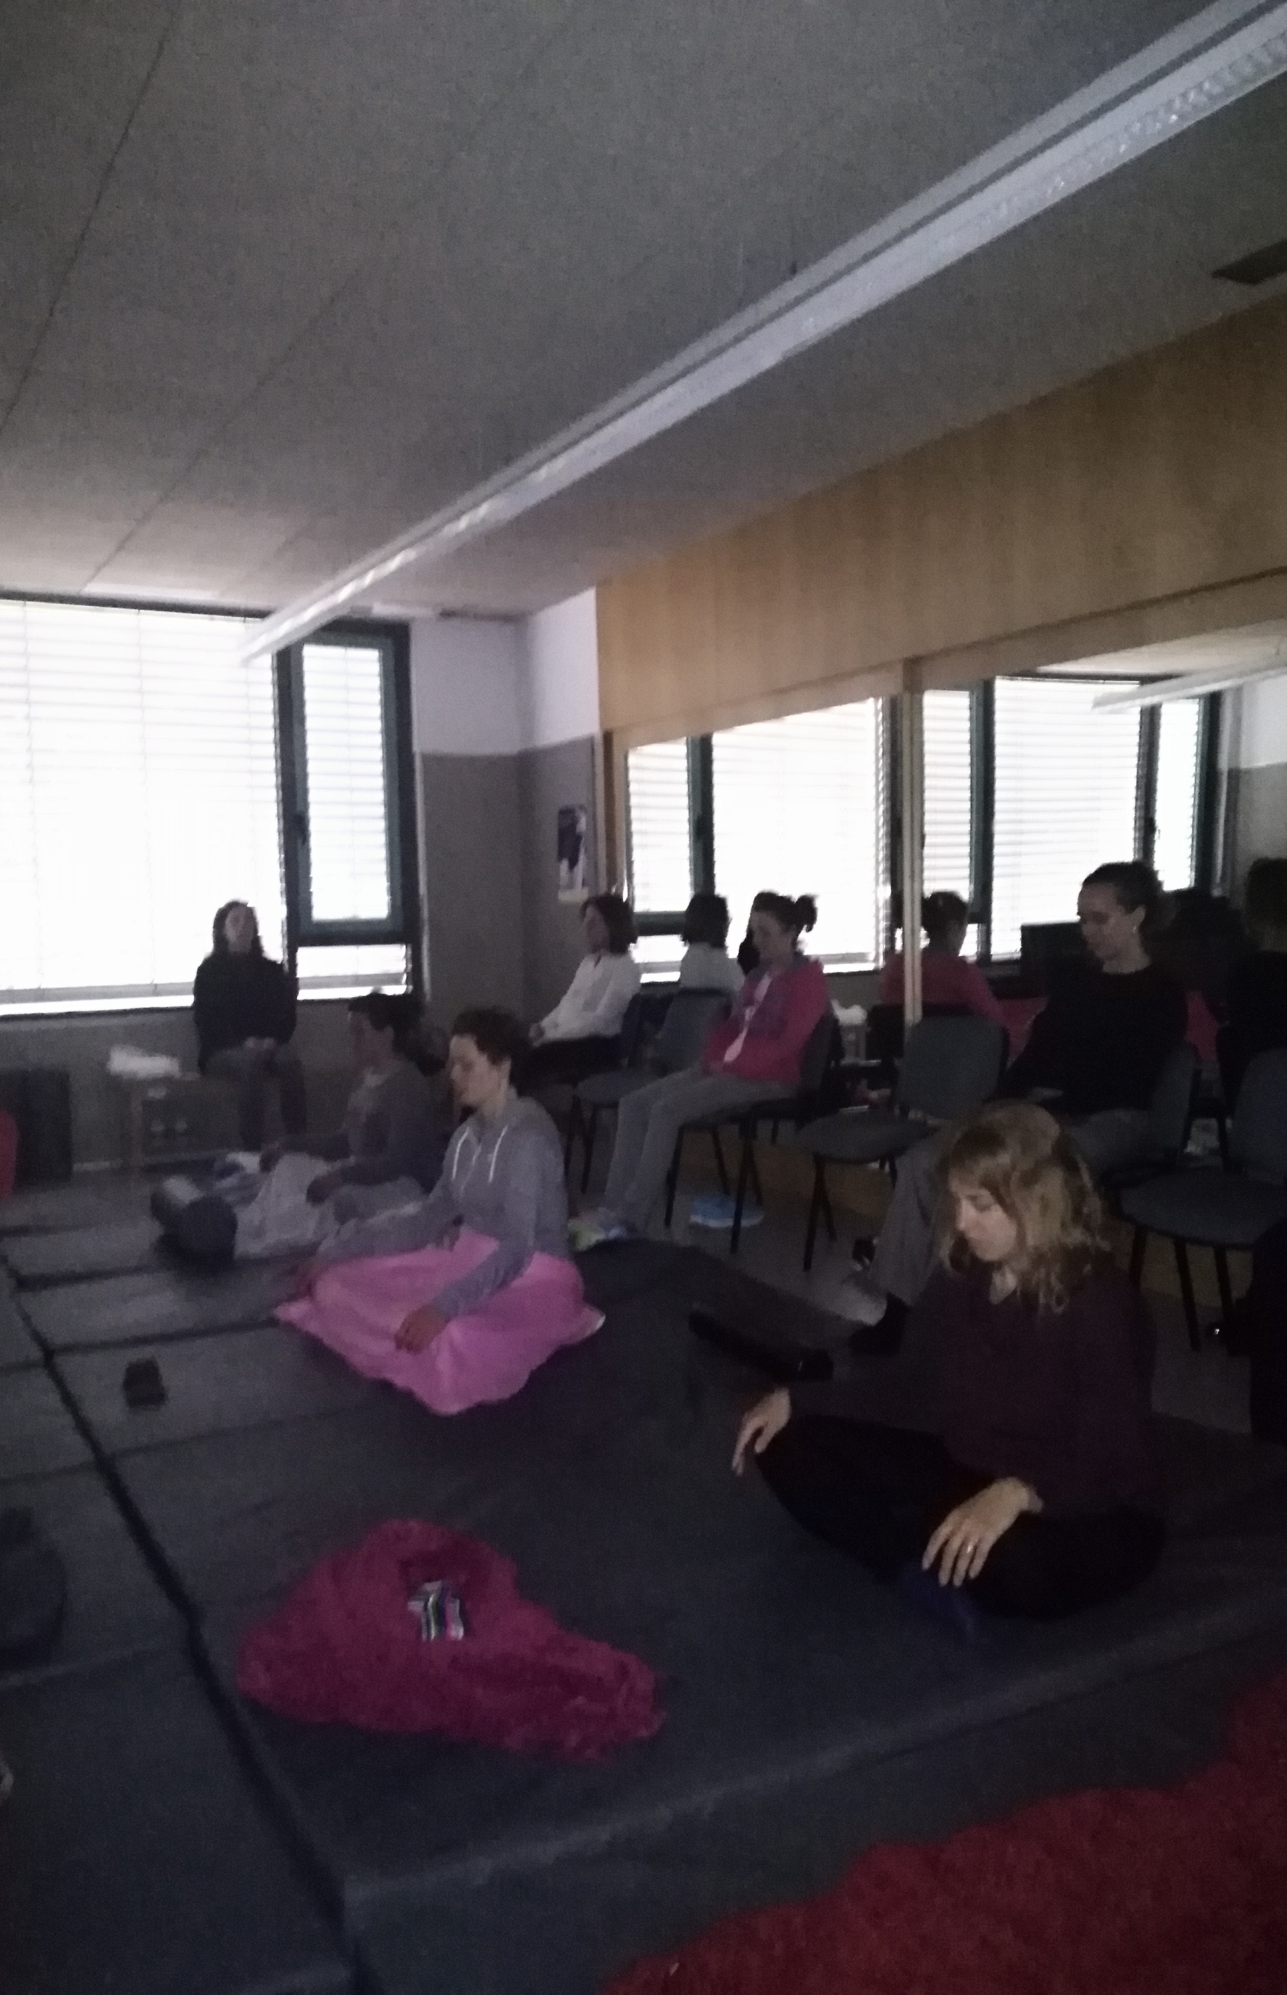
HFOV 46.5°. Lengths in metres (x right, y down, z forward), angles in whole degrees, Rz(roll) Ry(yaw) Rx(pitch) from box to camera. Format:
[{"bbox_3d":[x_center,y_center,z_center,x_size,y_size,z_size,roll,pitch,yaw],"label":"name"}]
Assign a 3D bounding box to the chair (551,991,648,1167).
[{"bbox_3d":[-0.306,0.391,6.871,0.570,0.820,0.530,-3,4,-29],"label":"chair"}]

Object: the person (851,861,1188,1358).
[{"bbox_3d":[1.080,0.294,4.086,0.960,1.318,0.550,-3,4,-24],"label":"person"}]

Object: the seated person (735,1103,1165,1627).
[{"bbox_3d":[0.574,0.598,2.656,0.670,0.810,0.650,-3,4,-33],"label":"seated person"}]

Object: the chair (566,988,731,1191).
[{"bbox_3d":[0.026,0.437,6.485,0.550,0.850,0.540,-3,4,-29],"label":"chair"}]

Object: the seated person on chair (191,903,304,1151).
[{"bbox_3d":[-1.855,0.163,7.369,0.560,1.266,0.820,-3,4,-29],"label":"seated person on chair"}]

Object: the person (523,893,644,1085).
[{"bbox_3d":[-0.435,0.189,7.039,0.950,1.290,0.480,-3,4,-29],"label":"person"}]

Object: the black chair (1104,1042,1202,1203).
[{"bbox_3d":[1.240,0.561,4.314,0.550,0.840,0.540,-3,4,-29],"label":"black chair"}]

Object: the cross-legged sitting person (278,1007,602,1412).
[{"bbox_3d":[-0.492,0.488,4.011,0.760,0.895,0.880,-3,4,-30],"label":"cross-legged sitting person"}]

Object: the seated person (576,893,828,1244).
[{"bbox_3d":[0.229,0.265,5.625,1.030,1.300,0.480,-3,4,-29],"label":"seated person"}]

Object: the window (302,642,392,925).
[{"bbox_3d":[-1.603,-1.165,8.141,0.438,1.524,0.070,-3,4,-29],"label":"window"}]

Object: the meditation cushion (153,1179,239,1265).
[{"bbox_3d":[-1.668,0.810,5.564,0.220,0.210,0.550,-3,4,-29],"label":"meditation cushion"}]

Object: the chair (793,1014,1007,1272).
[{"bbox_3d":[0.876,0.521,5.026,0.550,0.840,0.540,-3,4,-29],"label":"chair"}]

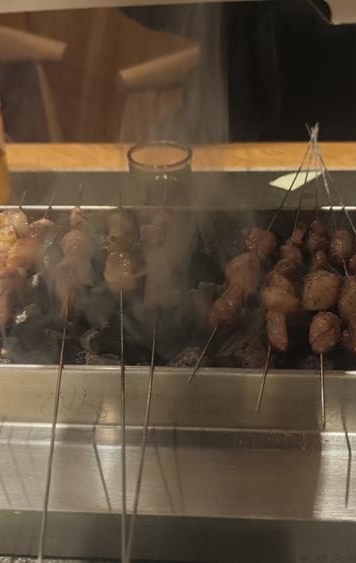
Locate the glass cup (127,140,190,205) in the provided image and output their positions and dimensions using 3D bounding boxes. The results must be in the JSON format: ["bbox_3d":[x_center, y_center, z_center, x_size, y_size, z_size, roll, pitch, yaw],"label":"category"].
[{"bbox_3d":[-0.018,-0.102,0.558,0.064,0.076,0.064,-1,39,1],"label":"glass cup"}]

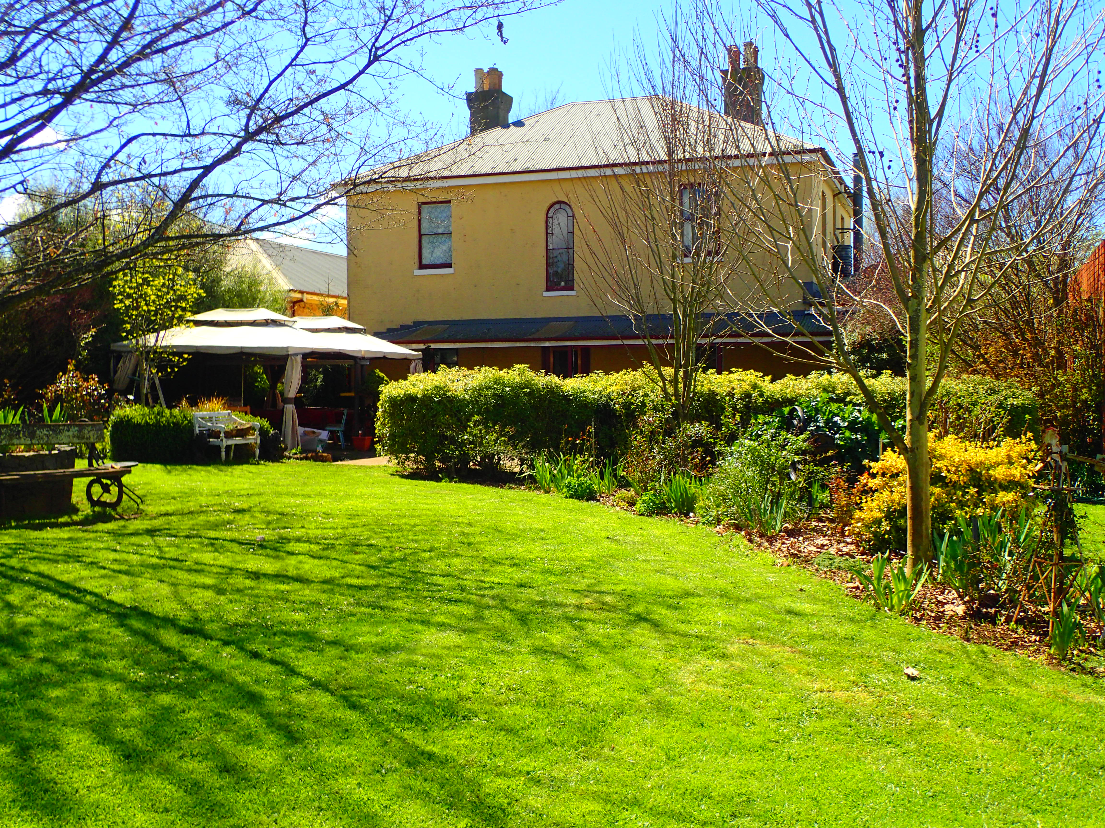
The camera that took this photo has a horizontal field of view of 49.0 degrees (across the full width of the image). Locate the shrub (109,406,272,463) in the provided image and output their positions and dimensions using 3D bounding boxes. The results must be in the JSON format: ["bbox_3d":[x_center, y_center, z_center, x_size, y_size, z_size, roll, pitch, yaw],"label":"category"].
[{"bbox_3d":[-6.510,0.359,21.982,2.750,0.950,1.150,0,1,0],"label":"shrub"}]

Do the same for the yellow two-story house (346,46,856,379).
[{"bbox_3d":[1.689,-5.162,35.540,13.323,11.250,12.238,0,1,19],"label":"yellow two-story house"}]

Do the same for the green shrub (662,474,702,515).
[{"bbox_3d":[1.371,0.852,12.803,0.401,0.446,0.380,0,1,0],"label":"green shrub"}]

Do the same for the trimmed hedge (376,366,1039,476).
[{"bbox_3d":[1.978,0.142,17.812,9.450,1.520,1.400,0,1,13],"label":"trimmed hedge"}]

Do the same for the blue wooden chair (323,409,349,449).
[{"bbox_3d":[-4.377,0.305,24.500,0.490,0.830,0.430,0,1,3],"label":"blue wooden chair"}]

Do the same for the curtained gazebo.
[{"bbox_3d":[-5.955,-0.710,26.467,4.048,2.830,5.911,0,1,19],"label":"curtained gazebo"}]

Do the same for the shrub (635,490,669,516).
[{"bbox_3d":[1.053,0.939,12.811,0.346,0.277,0.340,0,1,0],"label":"shrub"}]

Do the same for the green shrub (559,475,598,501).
[{"bbox_3d":[0.315,0.889,14.522,0.455,0.294,0.440,0,1,0],"label":"green shrub"}]

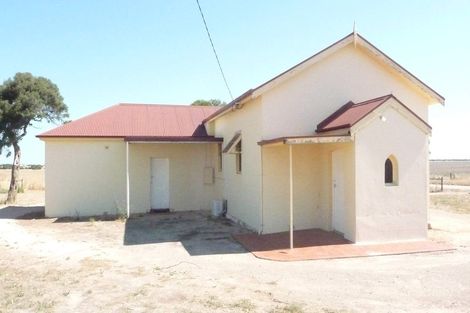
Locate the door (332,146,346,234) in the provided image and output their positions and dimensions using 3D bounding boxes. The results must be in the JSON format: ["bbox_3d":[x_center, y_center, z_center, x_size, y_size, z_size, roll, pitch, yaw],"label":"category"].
[{"bbox_3d":[2.660,0.915,10.190,0.050,2.040,0.820,0,-1,-13],"label":"door"}]

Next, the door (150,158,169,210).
[{"bbox_3d":[-3.020,1.115,16.370,0.750,2.040,0.050,0,-1,-13],"label":"door"}]

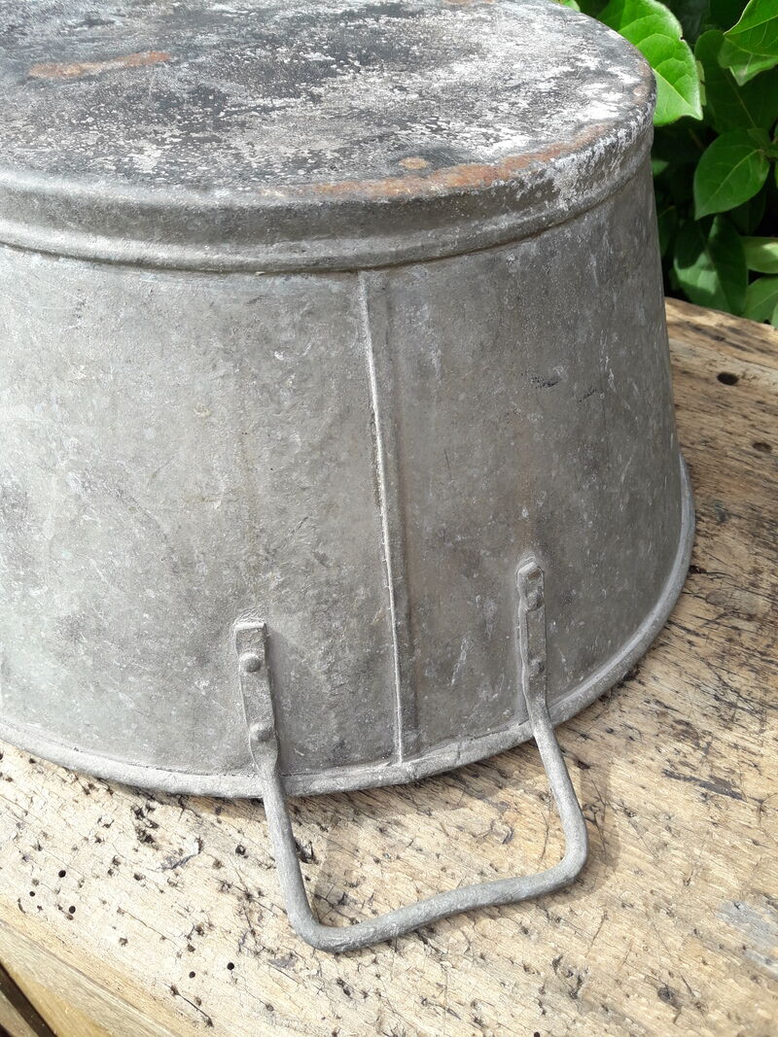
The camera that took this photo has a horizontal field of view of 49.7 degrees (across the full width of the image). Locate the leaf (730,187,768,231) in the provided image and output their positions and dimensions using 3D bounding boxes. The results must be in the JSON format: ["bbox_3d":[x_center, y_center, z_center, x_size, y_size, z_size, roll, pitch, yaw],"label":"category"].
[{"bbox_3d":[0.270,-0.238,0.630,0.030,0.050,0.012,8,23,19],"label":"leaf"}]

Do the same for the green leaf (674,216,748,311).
[{"bbox_3d":[0.231,-0.181,0.600,0.047,0.078,0.018,-10,19,30],"label":"green leaf"}]

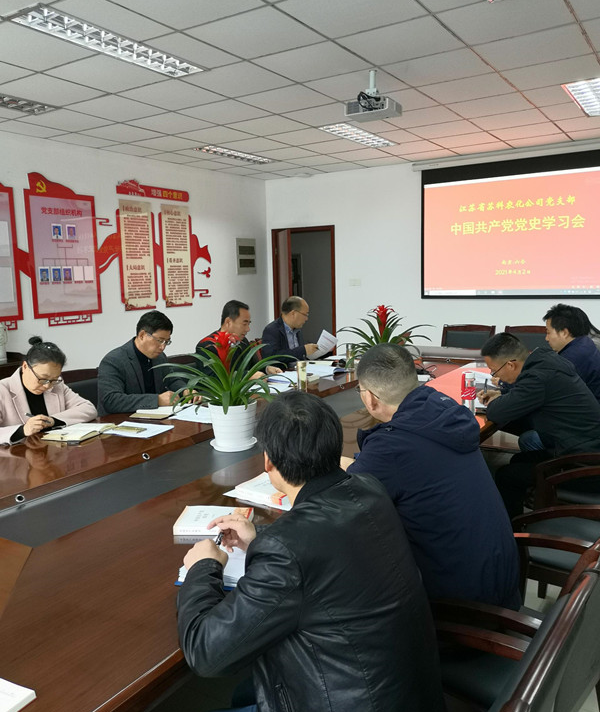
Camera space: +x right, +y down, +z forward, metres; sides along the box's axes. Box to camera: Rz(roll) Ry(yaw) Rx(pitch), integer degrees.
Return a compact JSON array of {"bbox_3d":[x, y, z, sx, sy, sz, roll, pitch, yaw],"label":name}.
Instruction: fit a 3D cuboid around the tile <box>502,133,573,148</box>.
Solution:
[{"bbox_3d":[2.520,-2.275,6.590,0.600,0.020,0.560,3,9,32],"label":"tile"}]

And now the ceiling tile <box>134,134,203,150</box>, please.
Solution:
[{"bbox_3d":[-1.300,-2.122,6.220,0.600,0.020,0.600,3,9,32],"label":"ceiling tile"}]

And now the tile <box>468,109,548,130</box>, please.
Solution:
[{"bbox_3d":[1.881,-2.127,5.605,0.600,0.020,0.600,4,9,32],"label":"tile"}]

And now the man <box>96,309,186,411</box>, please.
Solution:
[{"bbox_3d":[-0.894,0.375,3.840,0.720,1.320,0.540,3,9,32],"label":"man"}]

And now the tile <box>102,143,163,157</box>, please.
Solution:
[{"bbox_3d":[-1.712,-2.154,6.481,0.396,0.020,0.600,4,9,32],"label":"tile"}]

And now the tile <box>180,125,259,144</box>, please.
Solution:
[{"bbox_3d":[-0.789,-2.091,5.896,0.600,0.020,0.600,3,9,32],"label":"tile"}]

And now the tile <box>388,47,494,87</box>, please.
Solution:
[{"bbox_3d":[0.917,-1.899,4.120,0.595,0.020,0.595,3,9,32],"label":"tile"}]

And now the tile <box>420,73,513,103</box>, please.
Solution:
[{"bbox_3d":[1.237,-1.975,4.622,0.595,0.020,0.595,3,9,32],"label":"tile"}]

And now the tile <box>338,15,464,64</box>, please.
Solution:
[{"bbox_3d":[0.592,-1.812,3.594,0.595,0.020,0.595,3,9,32],"label":"tile"}]

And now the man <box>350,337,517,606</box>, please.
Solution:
[{"bbox_3d":[0.395,0.587,2.154,0.740,1.290,0.540,3,9,32],"label":"man"}]

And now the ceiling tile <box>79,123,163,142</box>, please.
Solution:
[{"bbox_3d":[-1.611,-2.041,5.704,0.595,0.020,0.595,3,9,32],"label":"ceiling tile"}]

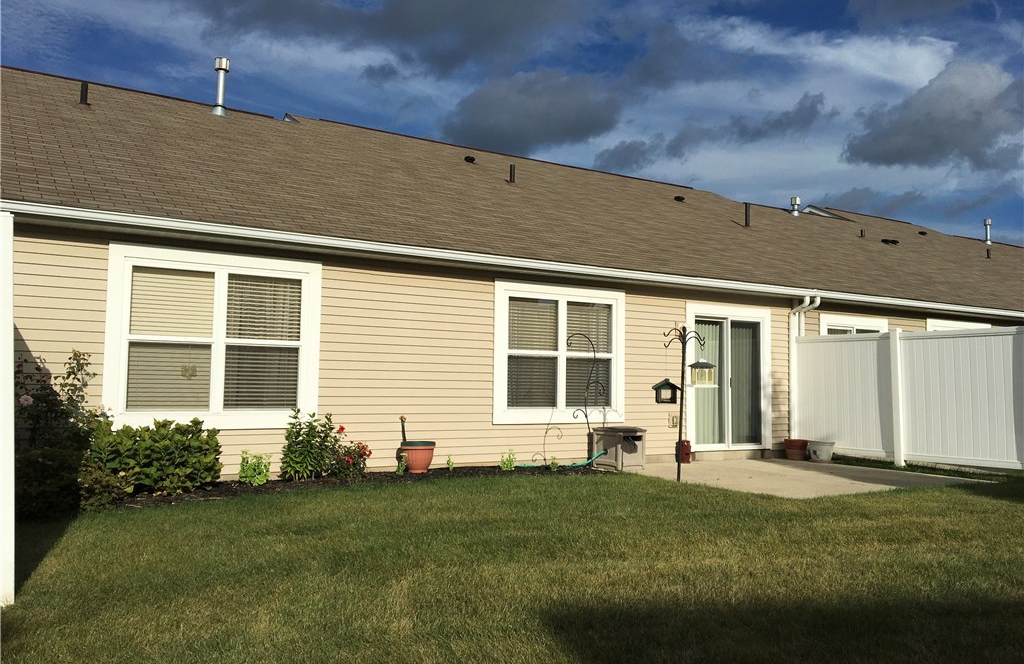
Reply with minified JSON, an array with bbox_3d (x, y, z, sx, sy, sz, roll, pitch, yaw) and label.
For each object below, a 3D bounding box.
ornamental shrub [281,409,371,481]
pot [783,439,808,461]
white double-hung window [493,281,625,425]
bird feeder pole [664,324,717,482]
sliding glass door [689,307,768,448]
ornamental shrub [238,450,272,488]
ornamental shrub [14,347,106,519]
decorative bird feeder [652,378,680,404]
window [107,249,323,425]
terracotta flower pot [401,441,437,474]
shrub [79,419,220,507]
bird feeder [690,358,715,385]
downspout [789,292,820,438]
[{"bbox_3d":[-1.969,1.208,9.105,0.804,0.754,0.503,3,-4,-33],"label":"ornamental shrub"},{"bbox_3d":[4.370,1.813,13.178,0.360,0.315,0.360,1,-4,0],"label":"pot"},{"bbox_3d":[0.675,0.289,11.315,2.152,1.830,0.121,3,-4,-33],"label":"white double-hung window"},{"bbox_3d":[1.881,0.779,9.301,0.463,1.709,0.402,3,-4,-33],"label":"bird feeder pole"},{"bbox_3d":[3.332,0.698,13.060,1.830,2.182,0.131,3,-4,-33],"label":"sliding glass door"},{"bbox_3d":[-2.590,1.373,8.662,0.310,0.340,0.290,3,-5,-33],"label":"ornamental shrub"},{"bbox_3d":[-3.837,0.805,7.256,0.754,1.317,1.006,3,-4,-33],"label":"ornamental shrub"},{"bbox_3d":[1.883,0.723,10.389,0.330,0.290,0.220,1,-4,-7],"label":"decorative bird feeder"},{"bbox_3d":[-2.993,0.091,8.784,2.137,1.815,0.100,3,-5,-33],"label":"window"},{"bbox_3d":[-1.060,1.425,9.723,0.392,0.360,0.392,1,-4,0],"label":"terracotta flower pot"},{"bbox_3d":[-3.315,1.131,7.913,1.300,0.710,0.800,3,-5,-33],"label":"shrub"},{"bbox_3d":[2.087,0.452,9.352,0.282,0.312,0.272,3,-4,-33],"label":"bird feeder"},{"bbox_3d":[4.673,0.672,13.736,0.322,2.444,0.342,3,-4,-33],"label":"downspout"}]

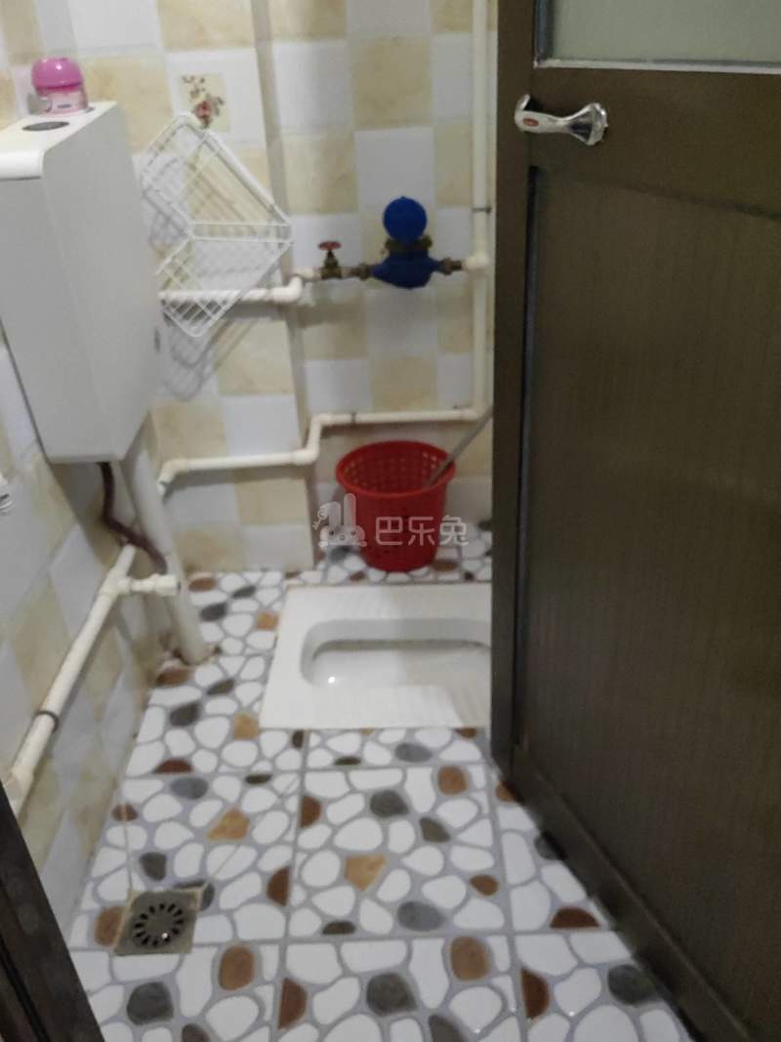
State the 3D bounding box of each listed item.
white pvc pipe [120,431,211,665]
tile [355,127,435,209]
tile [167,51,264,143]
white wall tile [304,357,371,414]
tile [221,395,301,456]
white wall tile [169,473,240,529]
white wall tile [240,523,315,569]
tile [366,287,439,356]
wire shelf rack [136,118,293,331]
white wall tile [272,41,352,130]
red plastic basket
[{"bbox_3d":[-0.399,0.029,1.465,0.052,0.546,0.052,-2,32,1],"label":"white pvc pipe"},{"bbox_3d":[0.010,-0.701,1.624,0.155,0.151,0.010,-3,30,1],"label":"tile"},{"bbox_3d":[-0.297,-0.723,1.399,0.153,0.151,0.010,-3,30,1],"label":"tile"},{"bbox_3d":[-0.116,-0.297,1.853,0.144,0.150,0.010,-3,30,1],"label":"white wall tile"},{"bbox_3d":[-0.261,-0.188,1.665,0.150,0.150,0.010,-2,32,1],"label":"tile"},{"bbox_3d":[-0.409,-0.055,1.780,0.146,0.150,0.010,-3,30,1],"label":"white wall tile"},{"bbox_3d":[-0.248,0.055,1.815,0.150,0.120,0.010,-2,32,1],"label":"white wall tile"},{"bbox_3d":[0.024,-0.426,1.741,0.151,0.150,0.010,-2,32,1],"label":"tile"},{"bbox_3d":[-0.298,-0.501,1.400,0.248,0.350,0.113,-2,32,1],"label":"wire shelf rack"},{"bbox_3d":[-0.141,-0.804,1.508,0.139,0.150,0.010,-2,32,1],"label":"white wall tile"},{"bbox_3d":[0.017,-0.024,1.853,0.262,0.222,0.262,-3,31,1],"label":"red plastic basket"}]

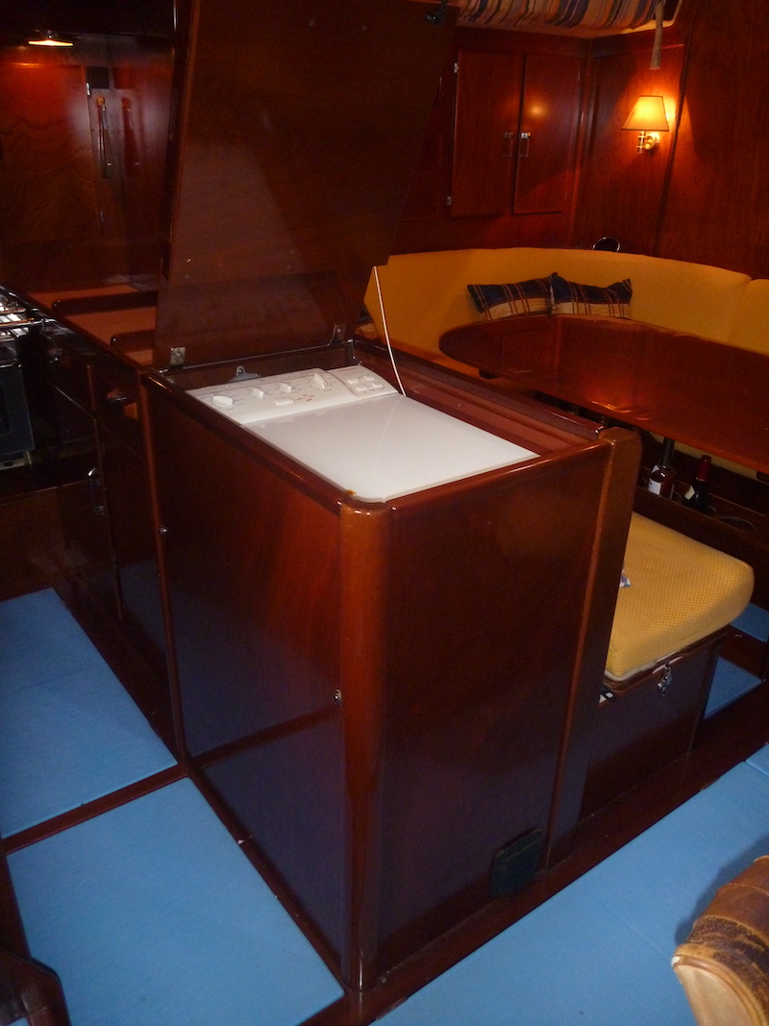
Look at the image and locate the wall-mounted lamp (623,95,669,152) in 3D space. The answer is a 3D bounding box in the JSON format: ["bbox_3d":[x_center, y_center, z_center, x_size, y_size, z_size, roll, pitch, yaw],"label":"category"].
[{"bbox_3d":[0.995,-1.478,3.150,0.190,0.205,0.175,-12,29,-26],"label":"wall-mounted lamp"}]

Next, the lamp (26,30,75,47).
[{"bbox_3d":[-0.863,-1.228,2.150,0.120,0.045,0.120,-17,32,-33],"label":"lamp"}]

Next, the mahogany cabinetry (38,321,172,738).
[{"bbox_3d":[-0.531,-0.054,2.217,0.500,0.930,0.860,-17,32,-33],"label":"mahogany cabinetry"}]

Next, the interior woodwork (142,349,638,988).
[{"bbox_3d":[-0.041,0.236,1.648,0.515,0.935,0.710,-17,32,-33],"label":"interior woodwork"}]

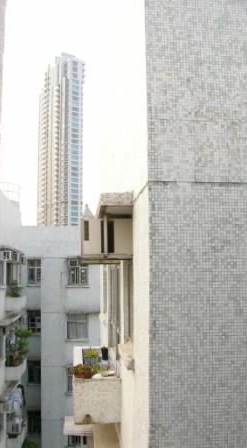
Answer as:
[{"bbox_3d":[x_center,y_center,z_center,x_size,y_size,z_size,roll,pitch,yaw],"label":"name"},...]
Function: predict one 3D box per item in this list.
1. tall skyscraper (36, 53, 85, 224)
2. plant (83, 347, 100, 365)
[{"bbox_3d":[-35.339,-22.564,272.683,12.500,138.000,28.000,5,-7,-40],"label":"tall skyscraper"},{"bbox_3d":[-0.478,1.990,7.337,0.250,0.300,0.240,1,-6,-5],"label":"plant"}]

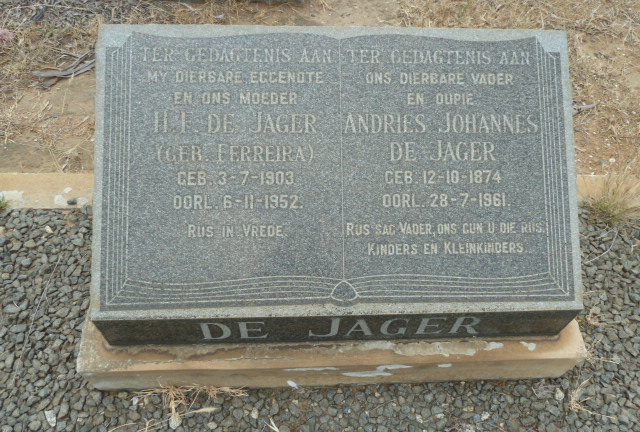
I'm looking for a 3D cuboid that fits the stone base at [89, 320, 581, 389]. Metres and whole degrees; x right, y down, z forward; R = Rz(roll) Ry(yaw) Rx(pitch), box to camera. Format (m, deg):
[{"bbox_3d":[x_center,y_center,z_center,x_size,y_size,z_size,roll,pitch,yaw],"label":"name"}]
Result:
[{"bbox_3d":[0.024,0.112,1.106,0.950,0.133,0.475,0,57,-4],"label":"stone base"}]

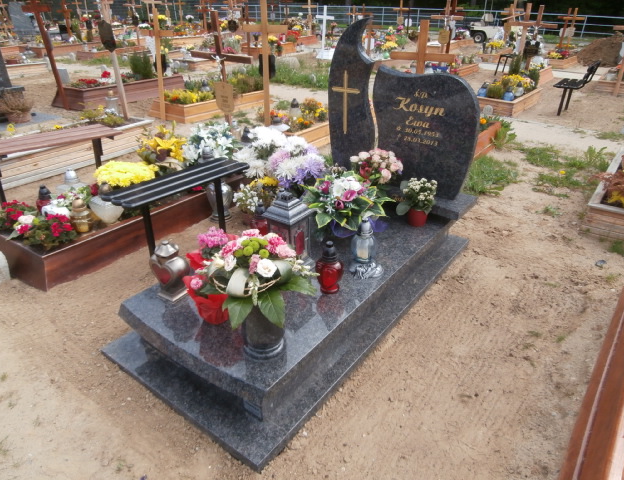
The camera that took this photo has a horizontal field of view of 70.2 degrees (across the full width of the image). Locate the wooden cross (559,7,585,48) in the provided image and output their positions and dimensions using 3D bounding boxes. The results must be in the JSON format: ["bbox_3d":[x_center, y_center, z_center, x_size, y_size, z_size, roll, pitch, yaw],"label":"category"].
[{"bbox_3d":[9.584,-7.740,16.200,0.700,1.350,0.100,18,33,33],"label":"wooden cross"}]

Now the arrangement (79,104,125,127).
[{"bbox_3d":[-2.360,-1.401,5.039,0.420,0.200,0.370,19,34,32],"label":"arrangement"}]

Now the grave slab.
[{"bbox_3d":[0.051,0.170,2.435,0.959,0.258,2.056,19,34,32],"label":"grave slab"}]

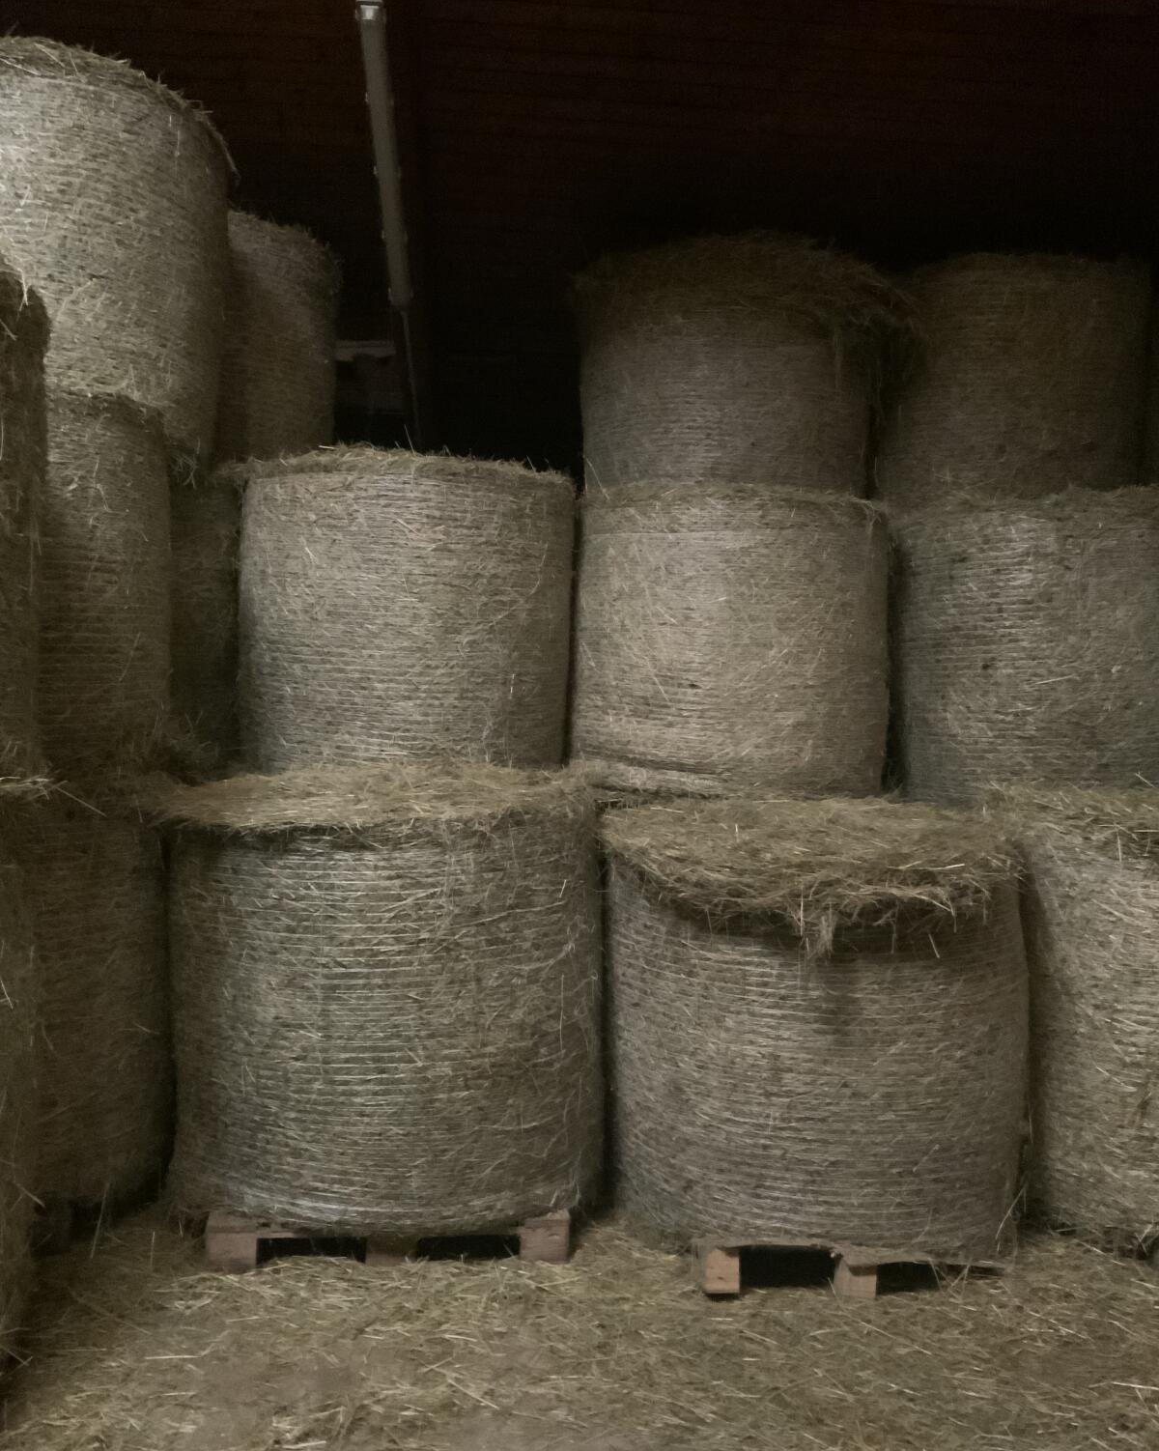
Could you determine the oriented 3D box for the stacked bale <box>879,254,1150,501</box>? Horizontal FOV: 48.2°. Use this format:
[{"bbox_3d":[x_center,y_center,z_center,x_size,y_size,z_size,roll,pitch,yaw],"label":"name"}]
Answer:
[{"bbox_3d":[2.296,-1.716,6.858,1.365,1.180,1.365,1,3,18],"label":"stacked bale"}]

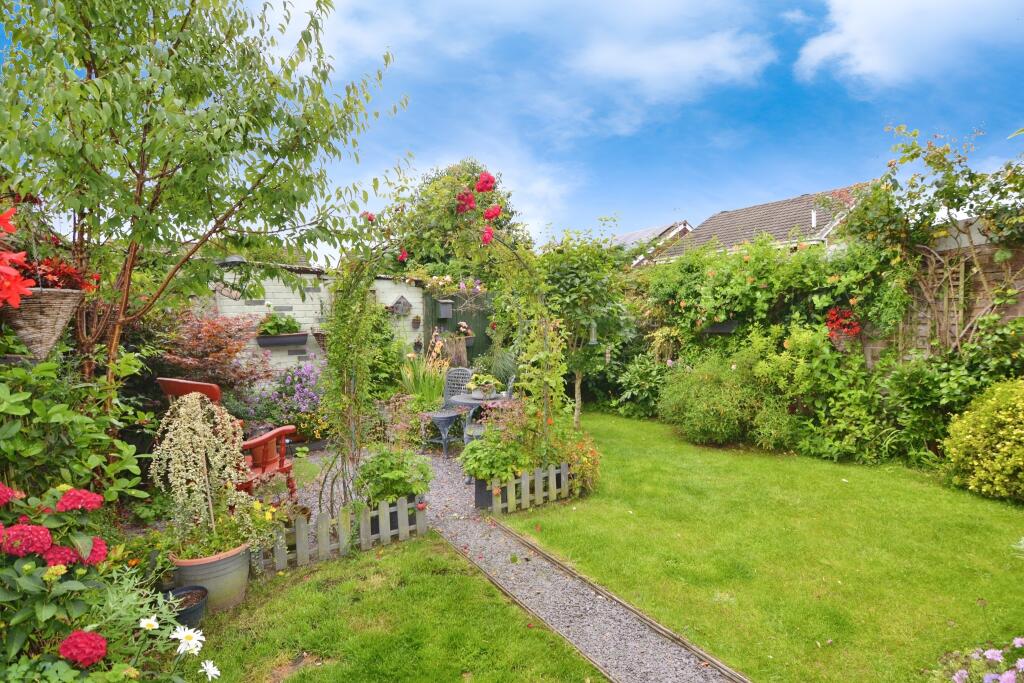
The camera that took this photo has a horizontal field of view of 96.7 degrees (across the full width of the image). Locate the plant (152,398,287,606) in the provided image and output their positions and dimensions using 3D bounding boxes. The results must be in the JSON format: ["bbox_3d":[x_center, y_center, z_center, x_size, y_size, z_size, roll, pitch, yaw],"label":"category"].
[{"bbox_3d":[-1.533,0.797,2.408,0.610,1.050,0.570,-3,4,-34],"label":"plant"}]

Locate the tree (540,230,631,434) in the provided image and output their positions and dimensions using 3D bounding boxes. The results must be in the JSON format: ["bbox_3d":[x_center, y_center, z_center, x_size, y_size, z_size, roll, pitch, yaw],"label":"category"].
[{"bbox_3d":[1.030,-0.140,6.400,1.200,2.750,1.150,0,0,0],"label":"tree"}]

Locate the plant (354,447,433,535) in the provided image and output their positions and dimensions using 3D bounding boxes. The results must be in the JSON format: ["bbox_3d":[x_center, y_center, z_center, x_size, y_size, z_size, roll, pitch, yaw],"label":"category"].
[{"bbox_3d":[-0.815,0.995,3.230,0.510,0.530,0.480,-2,3,-15],"label":"plant"}]

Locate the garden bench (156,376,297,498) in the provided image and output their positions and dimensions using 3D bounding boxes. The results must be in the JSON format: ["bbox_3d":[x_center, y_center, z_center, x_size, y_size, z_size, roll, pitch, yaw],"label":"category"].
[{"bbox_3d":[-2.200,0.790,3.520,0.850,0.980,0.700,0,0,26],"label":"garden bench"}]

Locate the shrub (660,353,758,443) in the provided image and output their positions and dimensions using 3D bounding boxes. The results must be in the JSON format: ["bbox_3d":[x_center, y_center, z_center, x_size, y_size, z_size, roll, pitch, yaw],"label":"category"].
[{"bbox_3d":[2.258,0.596,5.341,1.120,0.950,1.050,0,3,23],"label":"shrub"}]

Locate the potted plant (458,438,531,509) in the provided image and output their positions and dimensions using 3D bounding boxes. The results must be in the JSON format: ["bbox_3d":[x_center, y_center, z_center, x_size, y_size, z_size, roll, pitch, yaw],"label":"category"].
[{"bbox_3d":[-0.140,0.990,3.680,0.530,0.530,0.480,0,0,-31],"label":"potted plant"}]

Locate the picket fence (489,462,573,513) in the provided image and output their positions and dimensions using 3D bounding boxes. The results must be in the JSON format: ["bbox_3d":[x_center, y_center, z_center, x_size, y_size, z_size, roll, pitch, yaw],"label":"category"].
[{"bbox_3d":[0.160,1.135,3.550,0.800,0.280,0.050,0,0,-31],"label":"picket fence"}]

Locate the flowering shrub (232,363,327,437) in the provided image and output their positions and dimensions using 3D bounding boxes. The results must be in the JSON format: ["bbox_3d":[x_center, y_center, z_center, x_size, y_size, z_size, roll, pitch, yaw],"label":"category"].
[{"bbox_3d":[-2.580,0.640,5.000,0.650,0.850,0.950,0,0,36],"label":"flowering shrub"}]

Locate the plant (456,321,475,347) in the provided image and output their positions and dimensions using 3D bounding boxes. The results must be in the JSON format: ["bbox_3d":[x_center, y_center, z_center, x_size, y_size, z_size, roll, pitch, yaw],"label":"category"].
[{"bbox_3d":[-0.598,-0.103,5.850,0.230,0.330,0.220,-2,3,-6],"label":"plant"}]

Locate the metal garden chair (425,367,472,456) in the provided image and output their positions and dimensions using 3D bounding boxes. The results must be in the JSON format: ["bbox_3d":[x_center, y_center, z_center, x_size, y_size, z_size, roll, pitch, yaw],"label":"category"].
[{"bbox_3d":[-0.740,0.820,5.270,0.450,0.920,0.500,0,0,34],"label":"metal garden chair"}]

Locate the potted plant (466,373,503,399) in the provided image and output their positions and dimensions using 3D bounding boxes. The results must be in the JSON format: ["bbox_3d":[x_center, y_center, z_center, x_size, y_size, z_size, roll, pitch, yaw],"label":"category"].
[{"bbox_3d":[-0.254,0.406,4.200,0.330,0.250,0.310,-2,3,-4],"label":"potted plant"}]

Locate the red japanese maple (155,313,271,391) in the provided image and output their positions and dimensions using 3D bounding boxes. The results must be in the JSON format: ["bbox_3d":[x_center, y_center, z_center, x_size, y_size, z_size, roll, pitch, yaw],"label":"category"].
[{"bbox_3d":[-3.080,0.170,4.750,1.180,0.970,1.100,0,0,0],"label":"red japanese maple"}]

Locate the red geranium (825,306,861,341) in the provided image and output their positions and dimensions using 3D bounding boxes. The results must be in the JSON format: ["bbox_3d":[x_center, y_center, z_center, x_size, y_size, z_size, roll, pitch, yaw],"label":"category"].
[{"bbox_3d":[3.776,-0.206,5.200,0.340,0.390,0.370,-1,1,-32],"label":"red geranium"}]

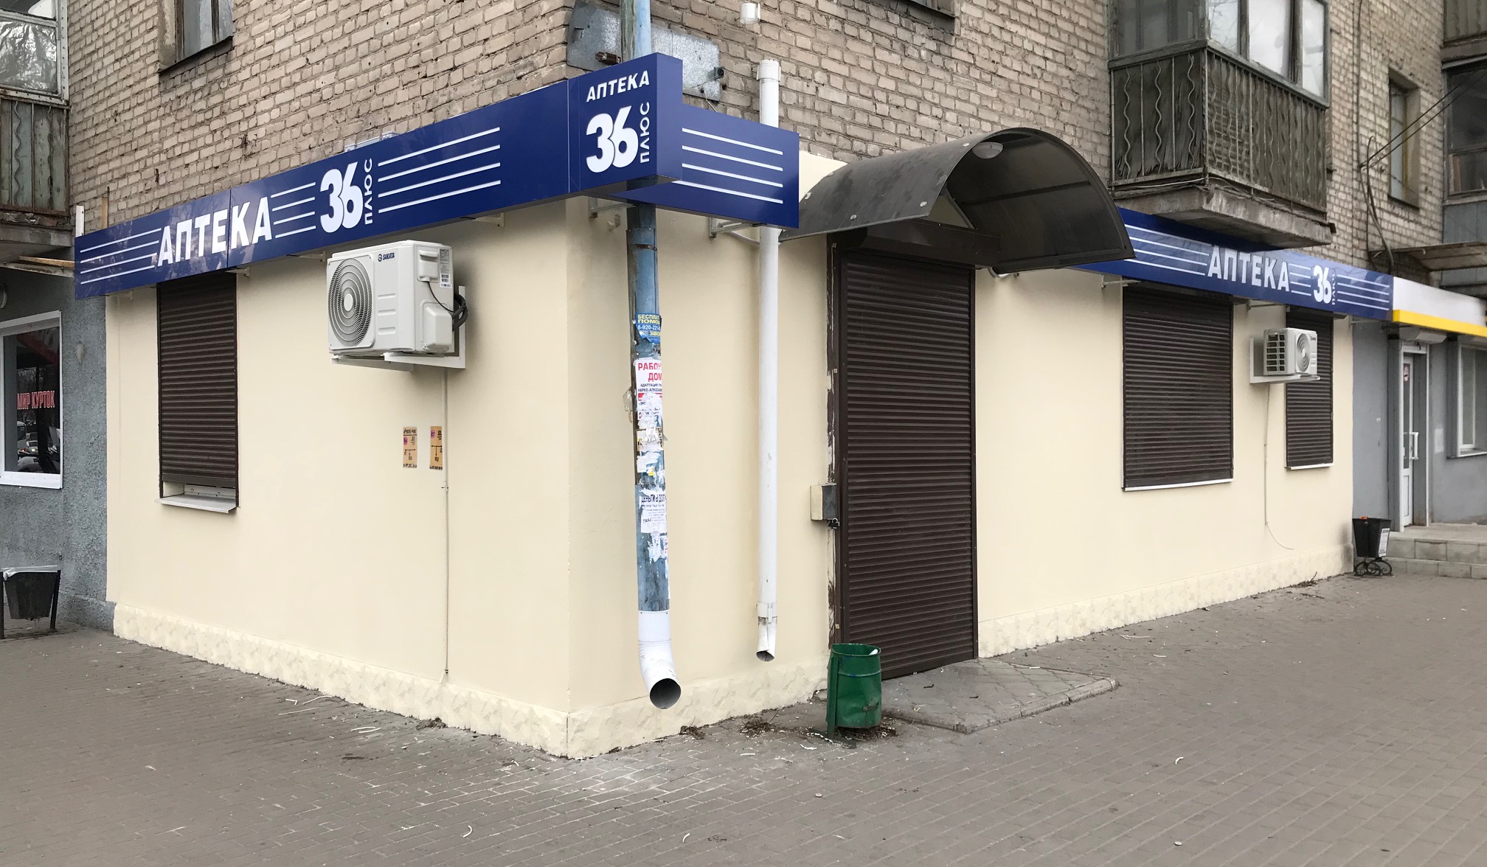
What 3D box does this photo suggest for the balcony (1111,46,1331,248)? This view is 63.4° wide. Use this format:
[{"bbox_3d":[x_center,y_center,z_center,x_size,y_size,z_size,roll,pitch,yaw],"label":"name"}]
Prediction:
[{"bbox_3d":[4.008,-2.226,9.889,0.793,1.169,2.695,0,1,44],"label":"balcony"}]

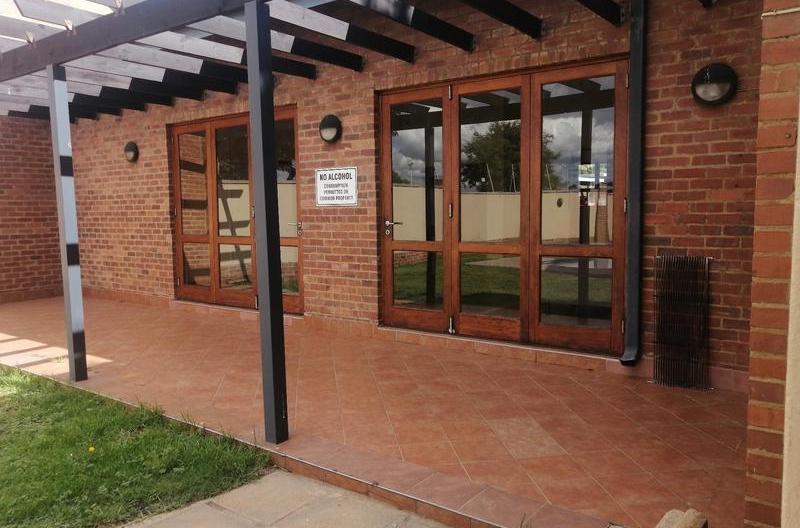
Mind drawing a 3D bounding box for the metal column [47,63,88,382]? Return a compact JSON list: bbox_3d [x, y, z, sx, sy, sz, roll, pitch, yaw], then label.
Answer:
[{"bbox_3d":[-2.752,-0.304,5.180,0.095,2.599,0.100,3,7,36],"label":"metal column"}]

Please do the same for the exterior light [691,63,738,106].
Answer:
[{"bbox_3d":[2.248,-1.293,4.476,0.295,0.295,0.090,3,7,36],"label":"exterior light"}]

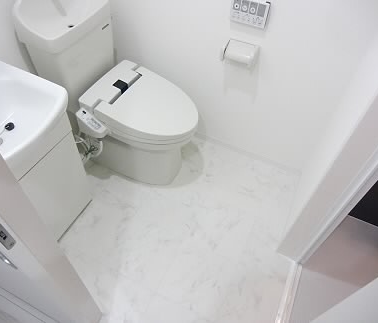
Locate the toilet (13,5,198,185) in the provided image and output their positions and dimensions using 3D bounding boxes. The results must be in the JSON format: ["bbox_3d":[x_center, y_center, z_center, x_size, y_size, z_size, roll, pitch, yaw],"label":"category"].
[{"bbox_3d":[-0.326,-0.293,1.476,0.785,0.870,0.455,21,51,14],"label":"toilet"}]

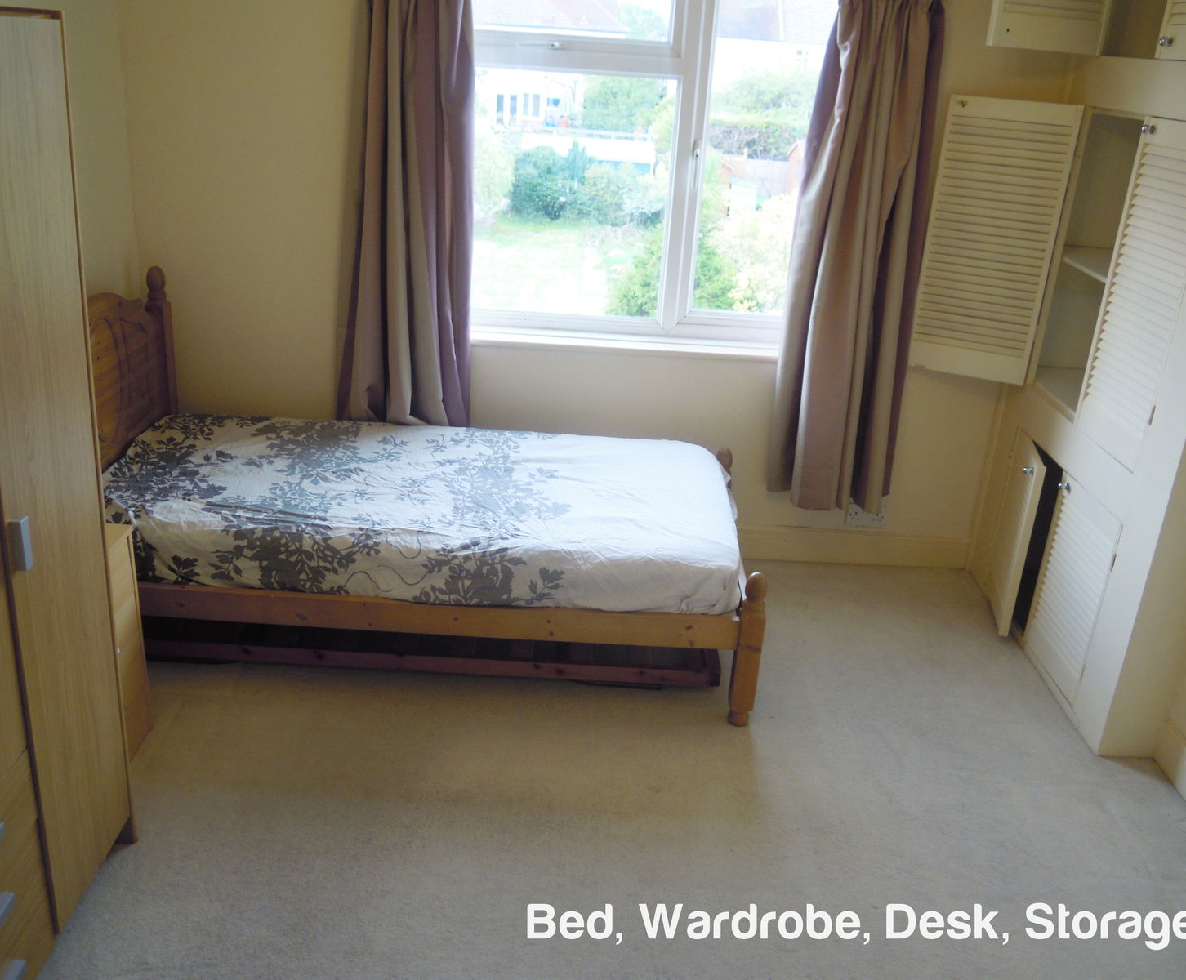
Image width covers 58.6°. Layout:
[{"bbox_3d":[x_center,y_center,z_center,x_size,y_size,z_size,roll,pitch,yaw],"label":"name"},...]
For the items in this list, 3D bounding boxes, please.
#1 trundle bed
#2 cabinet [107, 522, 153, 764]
[{"bbox_3d":[-0.527,-0.046,3.256,2.018,0.961,1.066,4,21,-1],"label":"trundle bed"},{"bbox_3d":[-1.331,0.411,2.476,0.400,0.578,0.390,4,21,-1],"label":"cabinet"}]

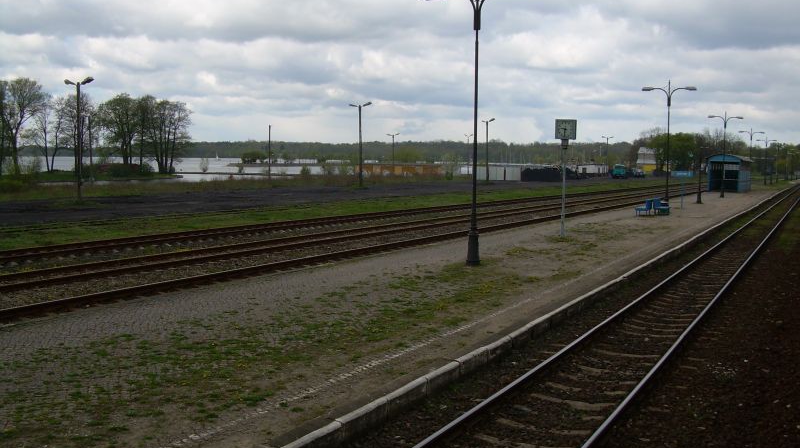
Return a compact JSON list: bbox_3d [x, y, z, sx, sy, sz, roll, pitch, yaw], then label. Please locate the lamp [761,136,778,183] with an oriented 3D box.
[{"bbox_3d":[56.107,-9.645,134.443,2.800,7.550,0.350,3,5,26],"label":"lamp"}]

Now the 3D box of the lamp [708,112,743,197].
[{"bbox_3d":[28.337,-6.036,76.711,2.800,7.550,0.350,3,5,26],"label":"lamp"}]

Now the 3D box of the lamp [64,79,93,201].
[{"bbox_3d":[-22.445,-5.973,61.500,2.600,8.650,0.400,3,5,26],"label":"lamp"}]

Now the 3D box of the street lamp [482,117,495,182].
[{"bbox_3d":[13.172,-11.068,131.000,2.000,9.200,0.400,3,5,26],"label":"street lamp"}]

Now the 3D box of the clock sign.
[{"bbox_3d":[6.230,-3.501,32.823,0.720,0.740,0.280,3,5,26],"label":"clock sign"}]

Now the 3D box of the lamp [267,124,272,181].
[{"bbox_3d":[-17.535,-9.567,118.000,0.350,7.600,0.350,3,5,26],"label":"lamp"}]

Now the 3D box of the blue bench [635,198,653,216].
[{"bbox_3d":[12.896,-0.835,46.438,0.640,0.840,1.300,3,5,26],"label":"blue bench"}]

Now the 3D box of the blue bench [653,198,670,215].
[{"bbox_3d":[13.758,-0.804,46.229,0.640,0.840,1.300,3,5,26],"label":"blue bench"}]

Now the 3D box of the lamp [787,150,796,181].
[{"bbox_3d":[96.728,-14.454,216.977,2.600,7.600,0.350,3,5,26],"label":"lamp"}]

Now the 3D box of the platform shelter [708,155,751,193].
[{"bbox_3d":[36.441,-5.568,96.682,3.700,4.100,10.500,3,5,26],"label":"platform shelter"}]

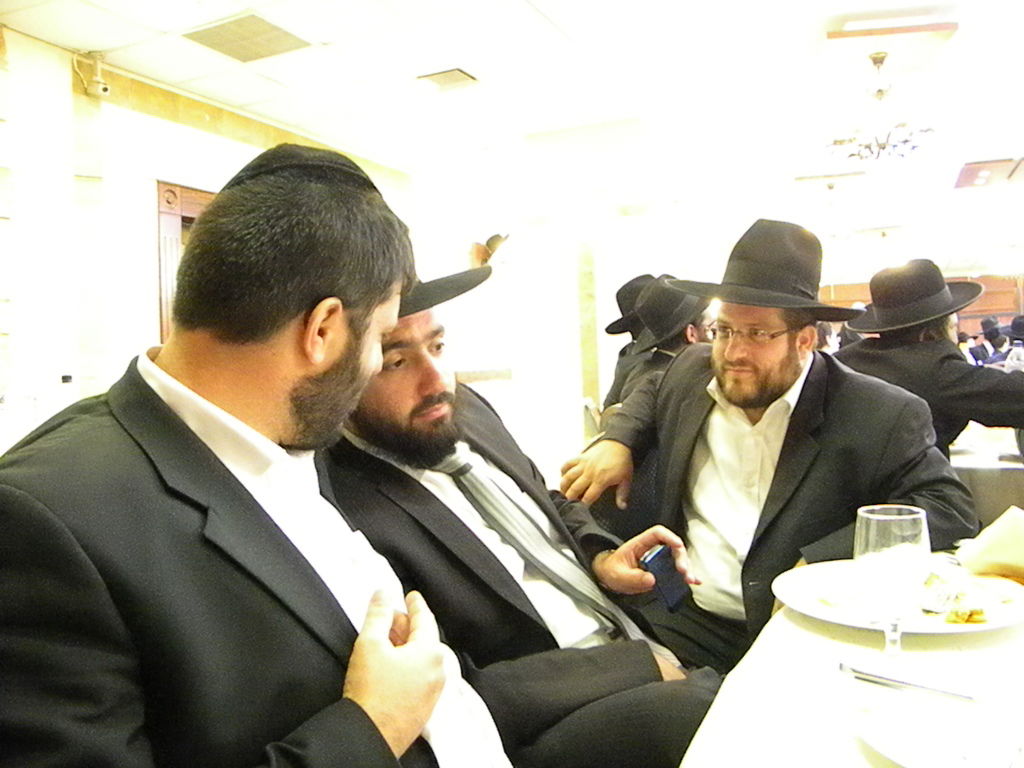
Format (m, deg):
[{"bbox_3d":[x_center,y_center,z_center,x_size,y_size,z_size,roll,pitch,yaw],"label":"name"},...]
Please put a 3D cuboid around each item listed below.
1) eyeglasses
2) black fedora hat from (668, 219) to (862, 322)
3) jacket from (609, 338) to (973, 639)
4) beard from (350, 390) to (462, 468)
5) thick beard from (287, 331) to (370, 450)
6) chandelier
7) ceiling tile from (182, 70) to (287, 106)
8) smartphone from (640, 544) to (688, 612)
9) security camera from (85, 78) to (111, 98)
[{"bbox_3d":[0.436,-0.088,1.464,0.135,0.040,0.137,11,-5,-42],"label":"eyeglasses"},{"bbox_3d":[0.458,-0.212,1.480,0.360,0.155,0.330,12,-6,-42],"label":"black fedora hat"},{"bbox_3d":[0.487,0.190,1.490,0.650,0.560,0.440,0,2,38],"label":"jacket"},{"bbox_3d":[-0.130,0.054,1.030,0.145,0.115,0.110,-10,-8,-43],"label":"beard"},{"bbox_3d":[-0.186,0.008,0.860,0.110,0.135,0.140,7,-4,-41],"label":"thick beard"},{"bbox_3d":[2.337,-1.755,5.239,0.680,0.690,0.680,-1,2,26],"label":"chandelier"},{"bbox_3d":[-1.842,-1.998,5.610,0.600,0.020,0.600,-1,2,26],"label":"ceiling tile"},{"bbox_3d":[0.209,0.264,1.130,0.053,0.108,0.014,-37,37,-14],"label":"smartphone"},{"bbox_3d":[-2.472,-1.770,4.952,0.160,0.100,0.080,0,2,29],"label":"security camera"}]

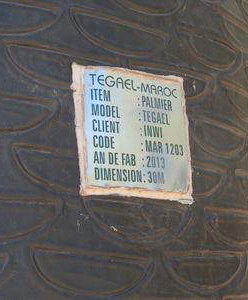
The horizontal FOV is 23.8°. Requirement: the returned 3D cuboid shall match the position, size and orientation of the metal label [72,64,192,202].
[{"bbox_3d":[0.015,-0.023,0.762,0.166,0.174,0.009,5,-18,-29],"label":"metal label"}]

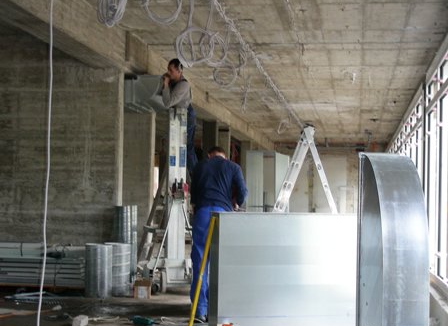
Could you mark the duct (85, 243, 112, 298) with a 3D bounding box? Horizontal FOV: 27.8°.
[{"bbox_3d":[-1.482,1.273,10.700,0.310,0.605,0.310,0,-2,0],"label":"duct"}]

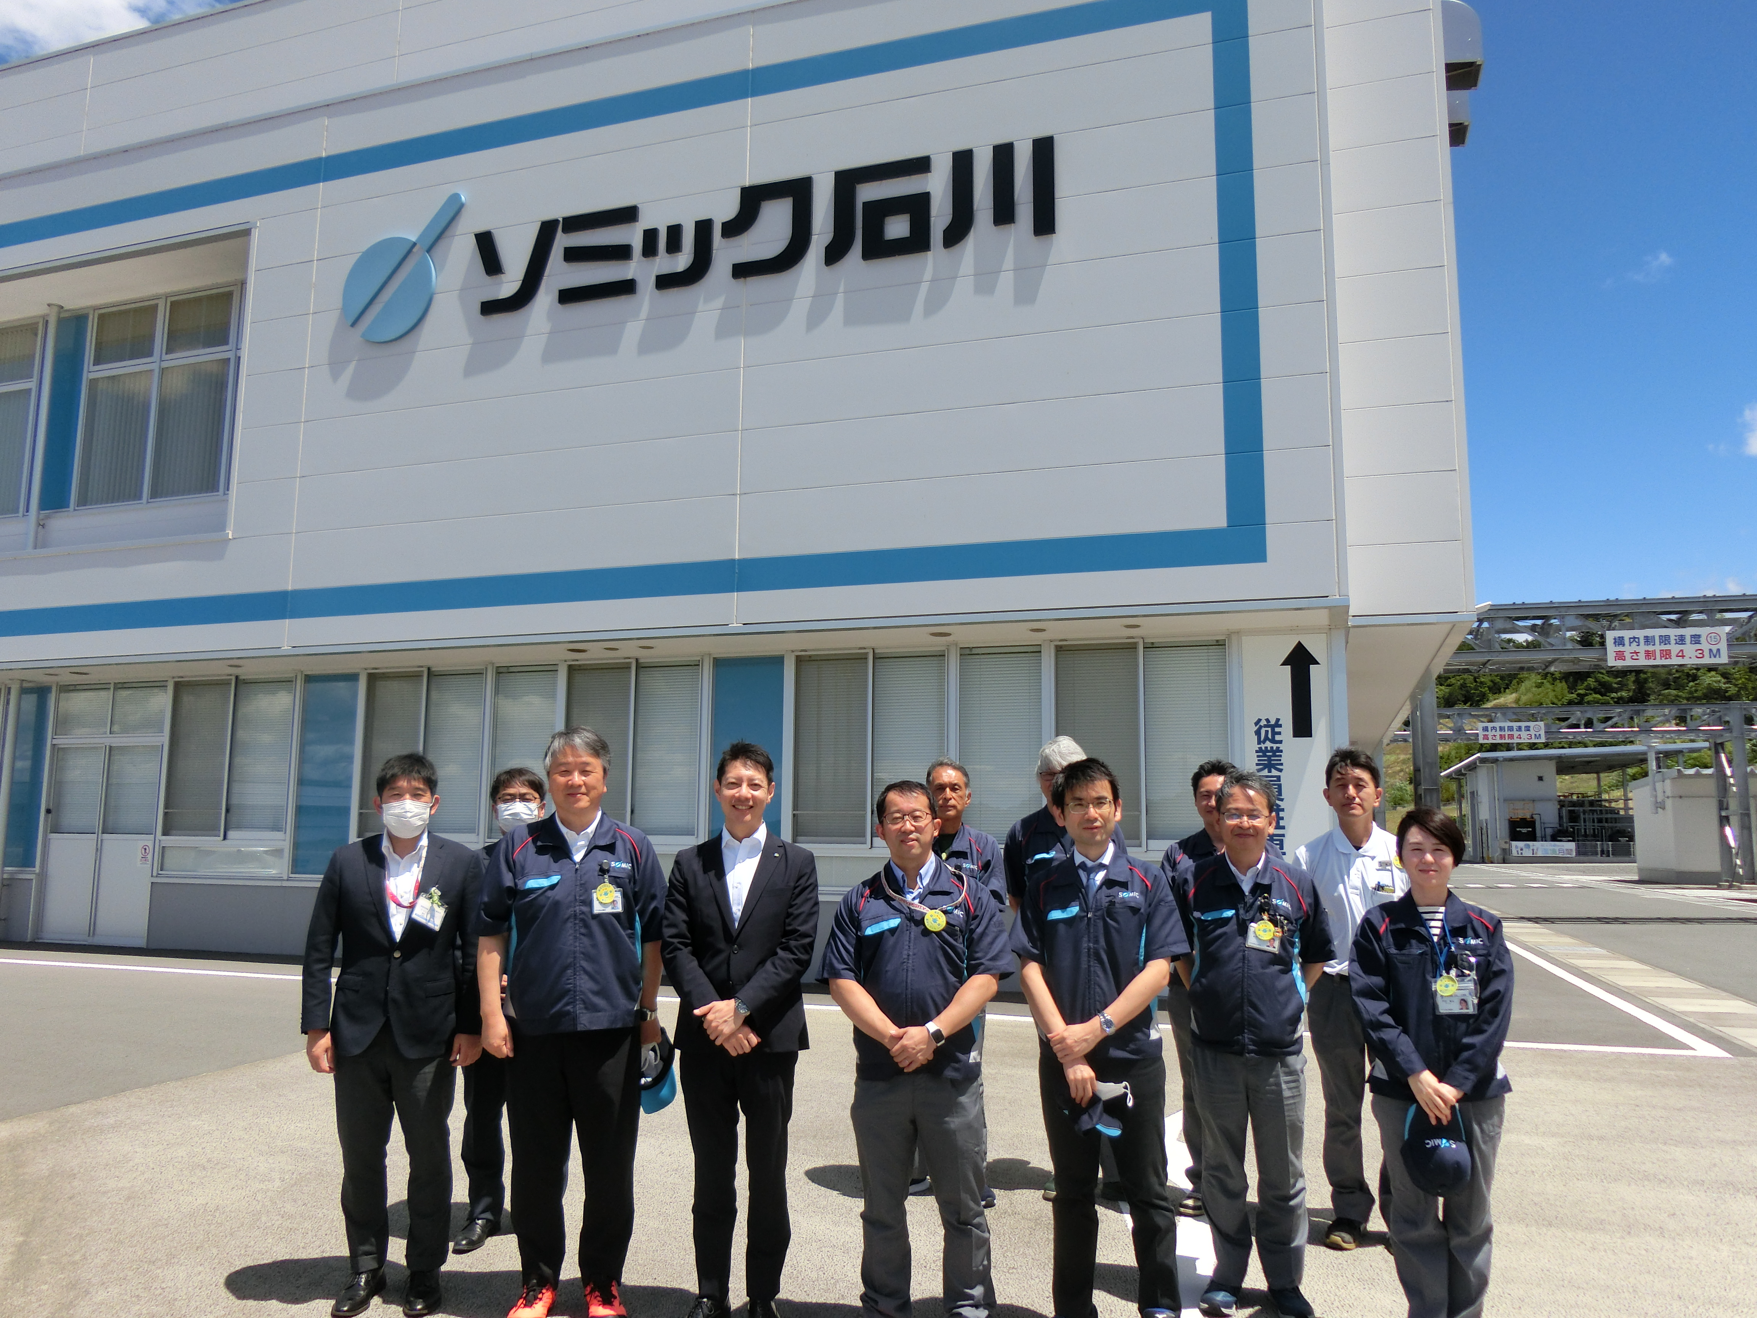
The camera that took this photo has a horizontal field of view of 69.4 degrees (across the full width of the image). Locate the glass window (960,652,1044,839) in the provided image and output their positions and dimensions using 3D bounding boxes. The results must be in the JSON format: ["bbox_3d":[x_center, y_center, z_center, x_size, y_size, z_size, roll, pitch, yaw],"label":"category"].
[{"bbox_3d":[1.119,0.778,11.614,0.791,1.780,0.080,-2,-8,19],"label":"glass window"}]

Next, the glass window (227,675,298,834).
[{"bbox_3d":[-7.117,1.120,14.620,0.860,1.807,0.070,-2,-8,19],"label":"glass window"}]

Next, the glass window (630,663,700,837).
[{"bbox_3d":[-2.118,0.910,12.737,0.724,1.745,0.080,-2,-8,19],"label":"glass window"}]

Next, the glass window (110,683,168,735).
[{"bbox_3d":[-8.929,0.611,15.329,0.856,0.622,0.070,-2,-8,19],"label":"glass window"}]

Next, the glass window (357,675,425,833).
[{"bbox_3d":[-5.311,1.040,13.844,0.780,1.771,0.080,-2,-8,19],"label":"glass window"}]

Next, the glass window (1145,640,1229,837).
[{"bbox_3d":[2.735,0.728,11.279,0.717,1.784,0.070,-2,-8,19],"label":"glass window"}]

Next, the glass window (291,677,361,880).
[{"bbox_3d":[-6.128,1.277,14.099,0.778,2.230,0.080,-2,-8,19],"label":"glass window"}]

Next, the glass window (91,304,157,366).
[{"bbox_3d":[-9.665,-4.152,16.277,1.097,0.765,0.070,-2,-8,19],"label":"glass window"}]

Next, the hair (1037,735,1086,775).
[{"bbox_3d":[0.762,0.401,5.220,0.200,0.170,0.210,-2,-8,19],"label":"hair"}]

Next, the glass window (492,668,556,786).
[{"bbox_3d":[-3.702,0.984,13.284,0.747,1.772,0.080,-2,-8,19],"label":"glass window"}]

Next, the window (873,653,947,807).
[{"bbox_3d":[0.298,0.844,11.894,0.722,1.789,0.080,-2,-8,19],"label":"window"}]

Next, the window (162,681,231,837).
[{"bbox_3d":[-8.015,1.165,14.929,0.924,1.842,0.070,-2,-8,19],"label":"window"}]

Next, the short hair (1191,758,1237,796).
[{"bbox_3d":[1.355,0.478,5.086,0.190,0.160,0.210,-2,-8,17],"label":"short hair"}]

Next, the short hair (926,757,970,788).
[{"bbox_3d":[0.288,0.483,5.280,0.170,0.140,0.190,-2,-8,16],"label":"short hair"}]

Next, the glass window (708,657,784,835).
[{"bbox_3d":[-1.308,1.001,12.627,0.786,2.056,0.070,-2,-8,19],"label":"glass window"}]

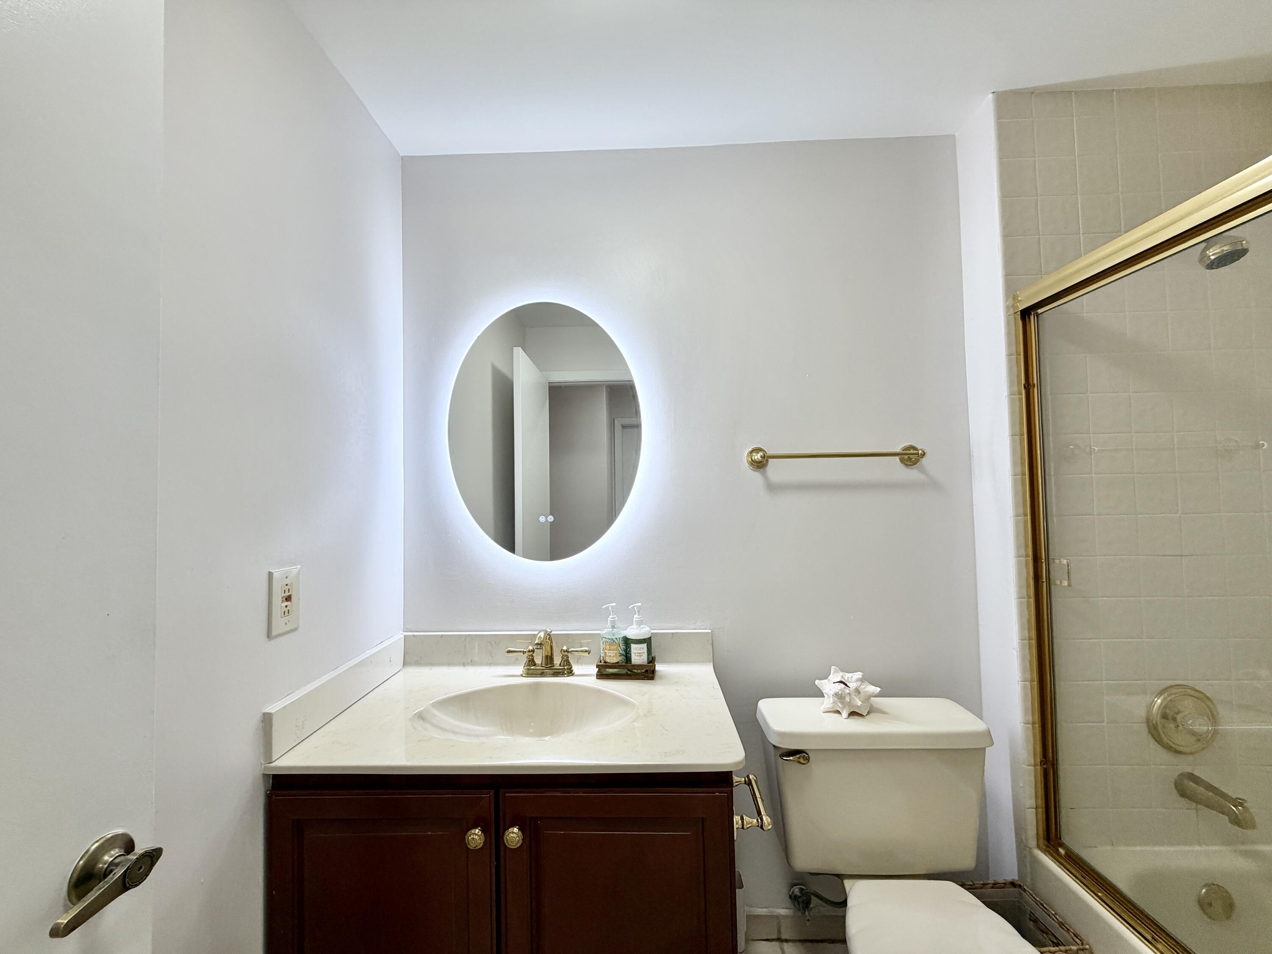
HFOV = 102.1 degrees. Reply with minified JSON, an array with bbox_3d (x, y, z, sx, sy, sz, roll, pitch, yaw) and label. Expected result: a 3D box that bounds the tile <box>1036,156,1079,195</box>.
[{"bbox_3d":[1.150,-0.817,1.408,0.108,0.109,0.009,-1,-2,2],"label":"tile"}]

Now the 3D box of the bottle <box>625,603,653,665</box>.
[{"bbox_3d":[0.009,0.458,1.483,0.074,0.189,0.075,-1,-2,0],"label":"bottle"}]

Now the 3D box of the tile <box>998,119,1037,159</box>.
[{"bbox_3d":[1.046,-0.926,1.414,0.099,0.110,0.009,-1,-2,2],"label":"tile"}]

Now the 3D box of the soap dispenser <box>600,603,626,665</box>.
[{"bbox_3d":[-0.066,0.459,1.485,0.072,0.189,0.074,-1,-2,0],"label":"soap dispenser"}]

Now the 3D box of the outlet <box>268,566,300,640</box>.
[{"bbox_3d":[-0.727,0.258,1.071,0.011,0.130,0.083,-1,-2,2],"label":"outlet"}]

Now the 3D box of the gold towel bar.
[{"bbox_3d":[0.600,-0.062,1.527,0.524,0.066,0.080,-1,-2,2],"label":"gold towel bar"}]

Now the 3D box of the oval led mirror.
[{"bbox_3d":[-0.276,-0.139,1.576,0.593,0.789,0.036,-1,-2,2],"label":"oval led mirror"}]

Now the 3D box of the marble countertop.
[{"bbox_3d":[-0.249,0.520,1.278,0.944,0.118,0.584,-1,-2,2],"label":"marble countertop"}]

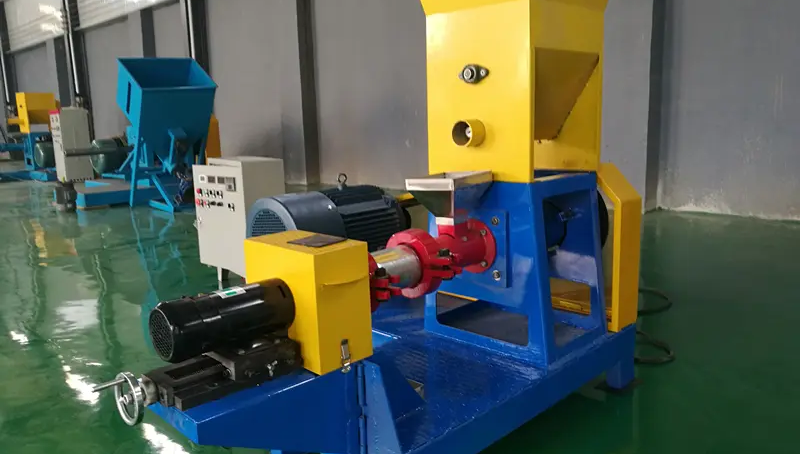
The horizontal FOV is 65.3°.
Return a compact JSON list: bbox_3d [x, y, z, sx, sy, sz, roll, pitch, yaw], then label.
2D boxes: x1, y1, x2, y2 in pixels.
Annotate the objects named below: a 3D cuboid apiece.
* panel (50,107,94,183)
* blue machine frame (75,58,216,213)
[{"bbox_3d":[-4.026,-1.007,7.706,0.355,0.861,0.340,-12,14,-44],"label":"panel"},{"bbox_3d":[-2.983,-1.156,7.696,1.215,1.782,1.545,-12,14,-44],"label":"blue machine frame"}]

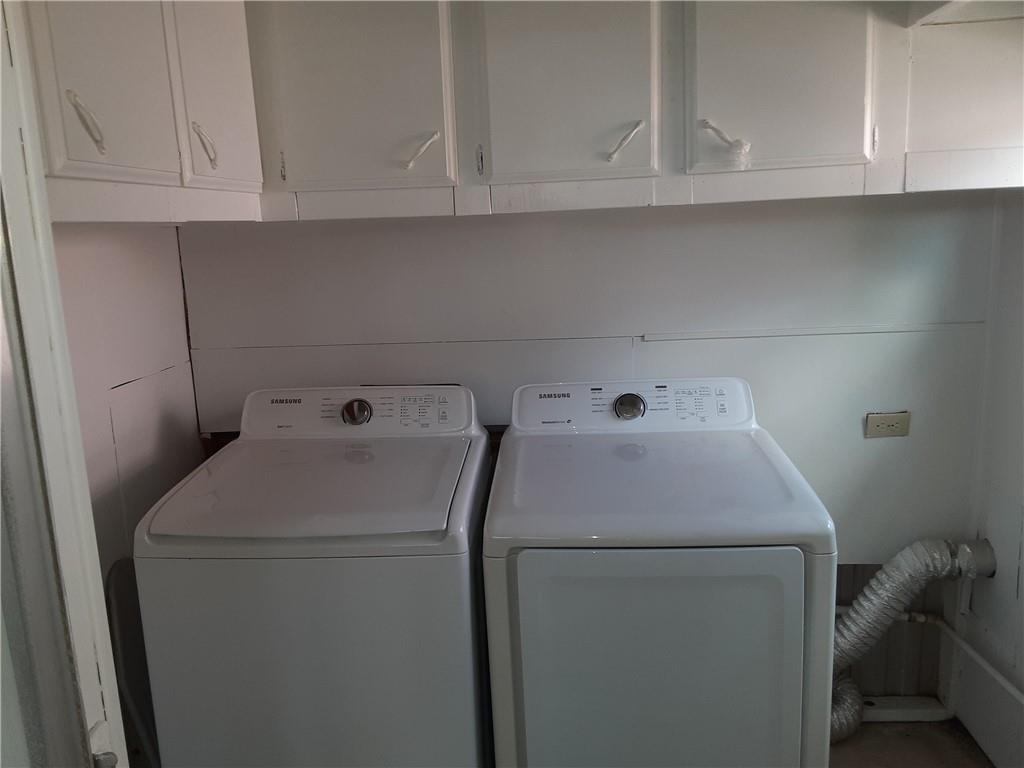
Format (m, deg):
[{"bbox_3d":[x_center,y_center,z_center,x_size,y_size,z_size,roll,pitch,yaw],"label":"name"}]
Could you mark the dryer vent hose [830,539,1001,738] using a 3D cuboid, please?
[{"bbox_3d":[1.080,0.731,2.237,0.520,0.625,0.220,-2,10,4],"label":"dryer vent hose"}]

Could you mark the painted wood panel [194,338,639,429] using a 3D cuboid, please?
[{"bbox_3d":[-0.301,0.004,2.371,1.314,0.256,0.020,-2,10,4],"label":"painted wood panel"}]

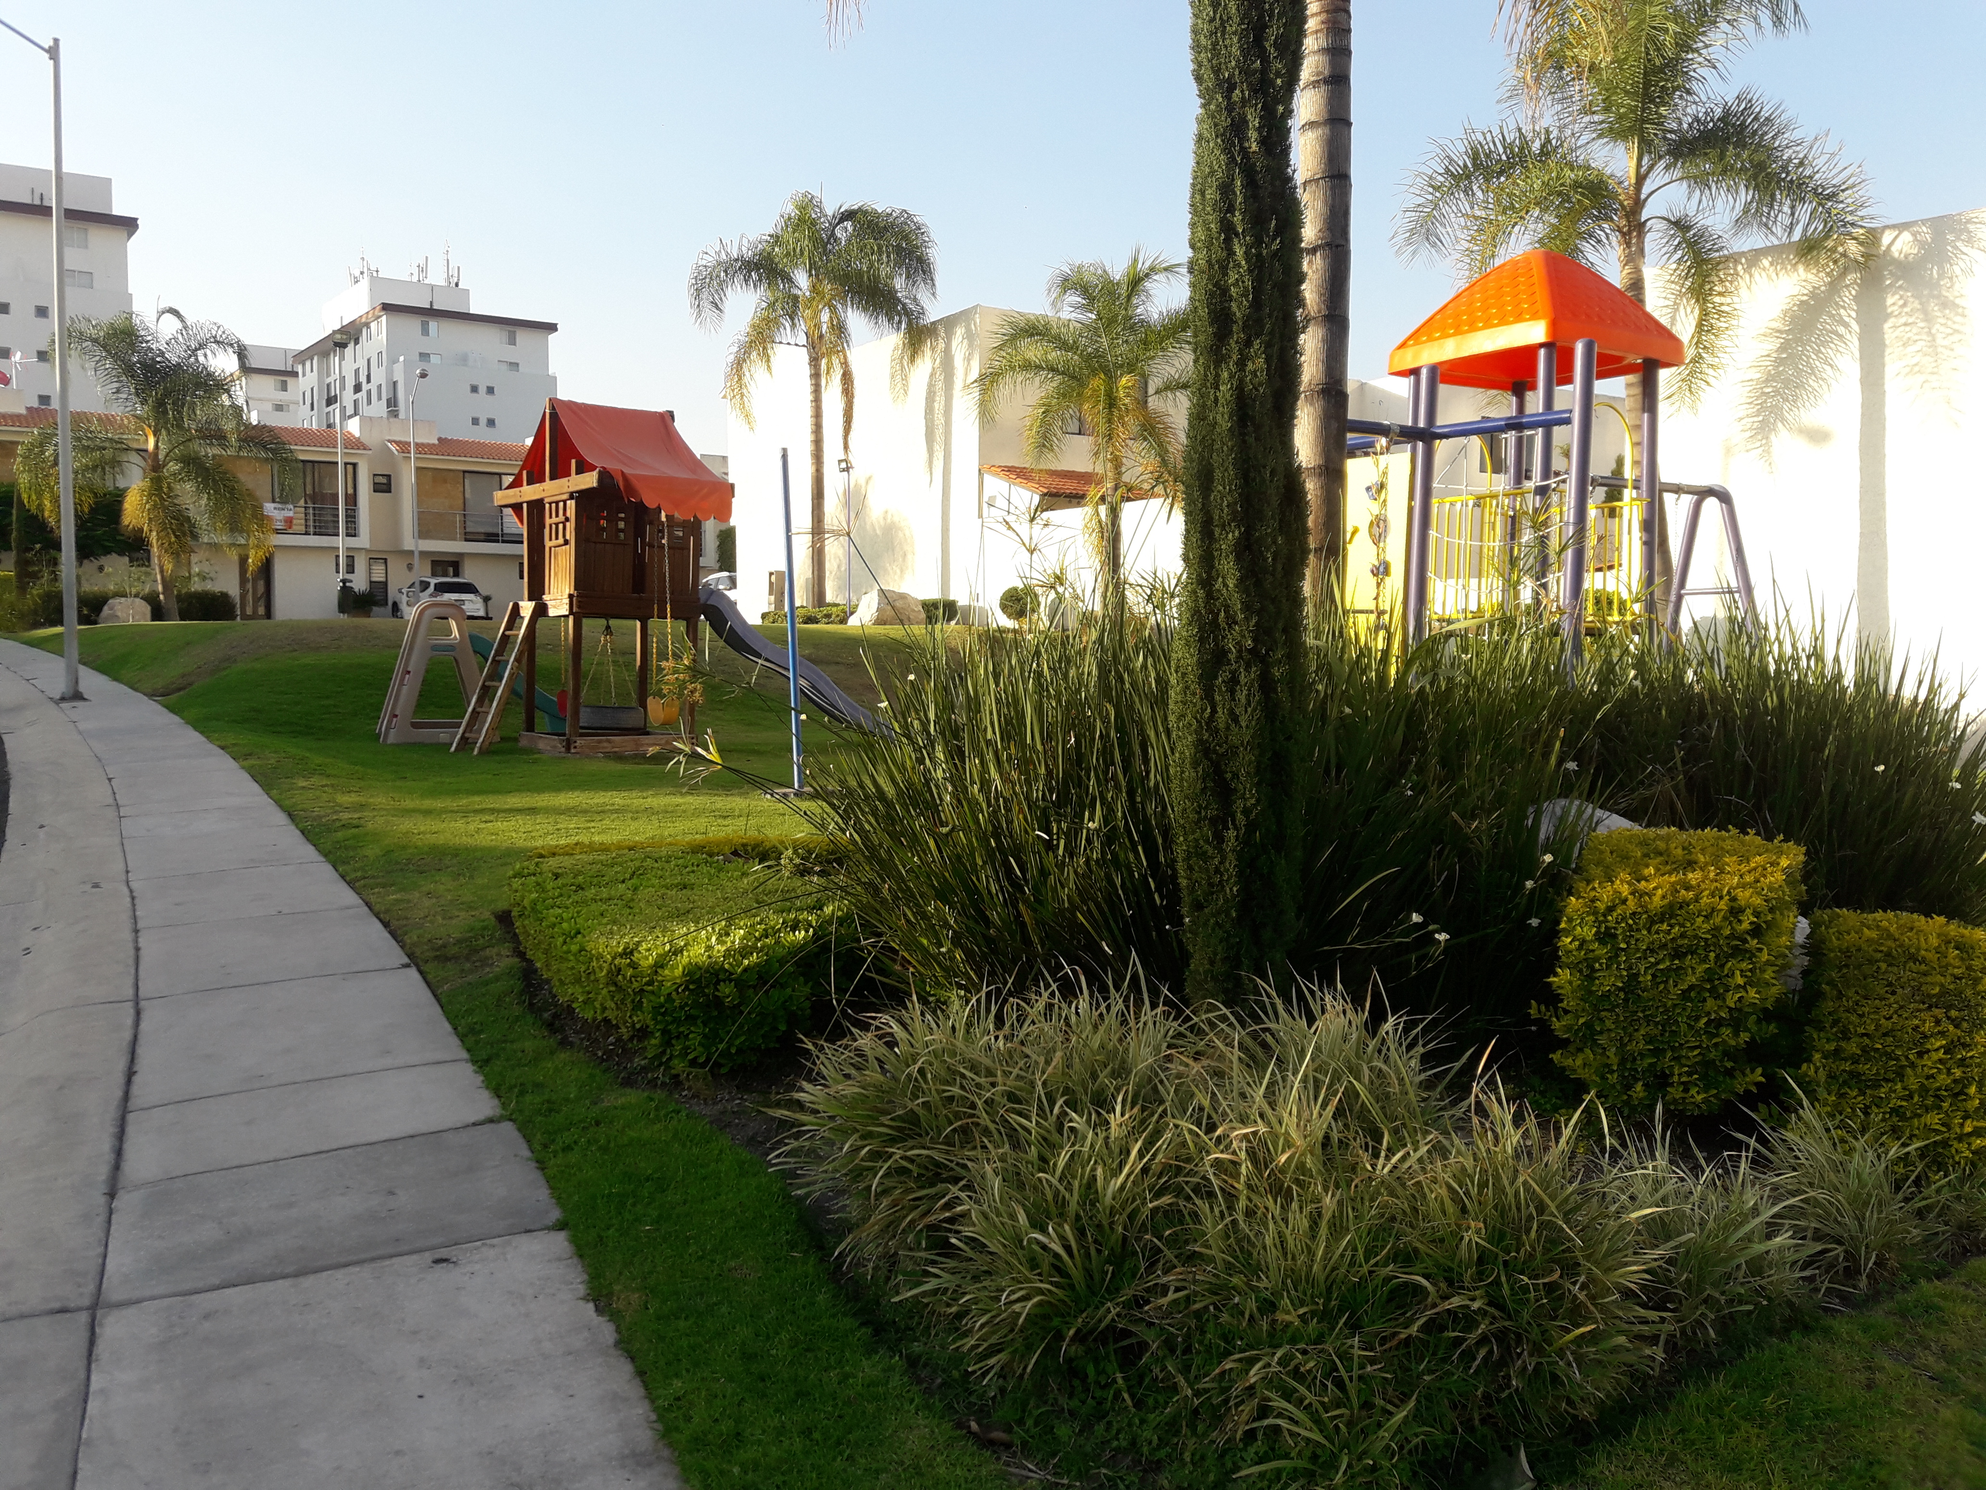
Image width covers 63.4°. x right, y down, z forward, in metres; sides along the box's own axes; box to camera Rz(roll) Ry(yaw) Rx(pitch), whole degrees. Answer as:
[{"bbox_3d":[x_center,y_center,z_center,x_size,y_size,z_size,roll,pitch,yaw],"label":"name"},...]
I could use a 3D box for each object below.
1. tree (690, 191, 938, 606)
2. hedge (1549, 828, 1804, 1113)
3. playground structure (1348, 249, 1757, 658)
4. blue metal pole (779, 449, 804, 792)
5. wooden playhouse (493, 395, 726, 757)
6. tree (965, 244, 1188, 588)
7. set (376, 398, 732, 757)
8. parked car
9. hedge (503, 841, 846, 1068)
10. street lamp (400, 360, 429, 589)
[{"bbox_3d":[-3.549,-6.764,31.734,5.000,8.500,5.000,0,3,0],"label":"tree"},{"bbox_3d":[2.158,0.729,5.187,0.700,0.720,0.800,1,3,17],"label":"hedge"},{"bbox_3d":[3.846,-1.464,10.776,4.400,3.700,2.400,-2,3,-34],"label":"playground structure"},{"bbox_3d":[-1.442,-0.912,11.521,0.070,2.480,0.070,-2,3,0],"label":"blue metal pole"},{"bbox_3d":[-3.575,-1.552,14.766,1.500,3.100,2.100,-2,3,-41],"label":"wooden playhouse"},{"bbox_3d":[1.976,-5.197,27.798,4.700,6.650,4.700,0,3,0],"label":"tree"},{"bbox_3d":[-4.061,-1.551,14.718,2.400,3.100,2.550,-2,3,-41],"label":"set"},{"bbox_3d":[-18.585,-4.865,53.841,1.820,1.710,4.600,-2,3,-34],"label":"parked car"},{"bbox_3d":[-1.242,0.791,6.491,1.120,0.400,2.200,-1,3,-30],"label":"hedge"},{"bbox_3d":[-17.629,-7.704,48.711,0.400,8.100,0.900,-1,3,-33],"label":"street lamp"}]

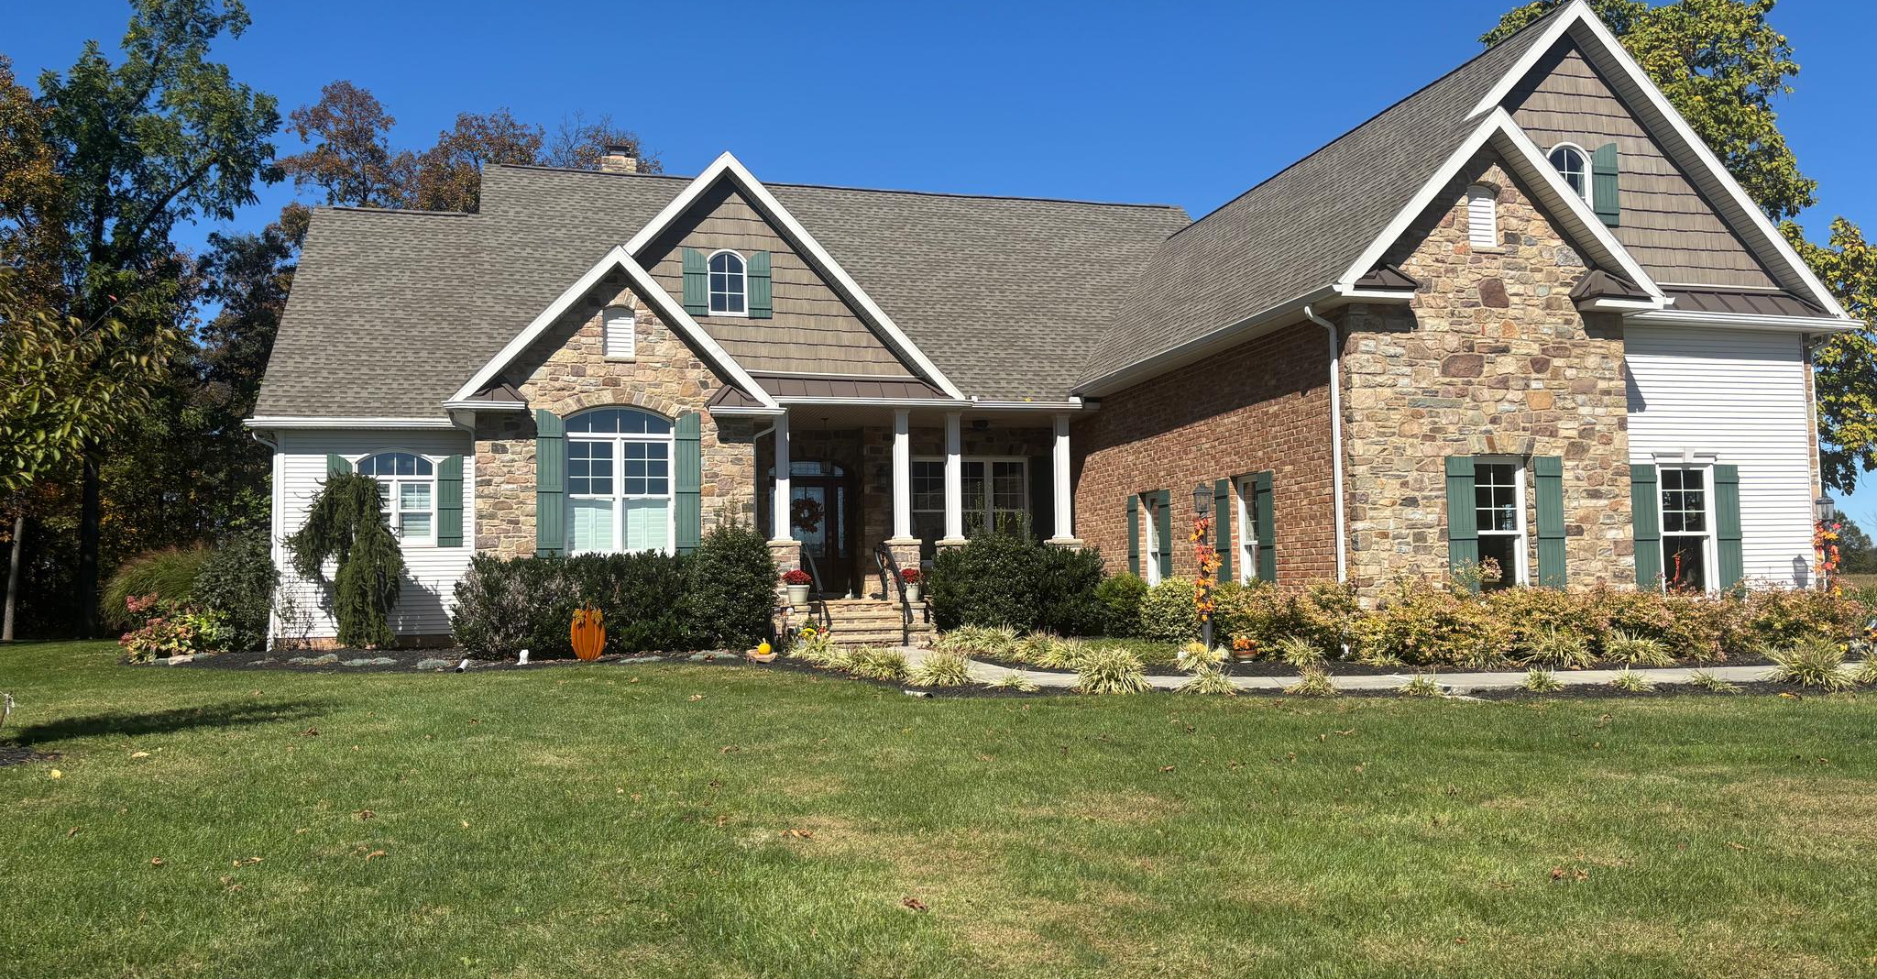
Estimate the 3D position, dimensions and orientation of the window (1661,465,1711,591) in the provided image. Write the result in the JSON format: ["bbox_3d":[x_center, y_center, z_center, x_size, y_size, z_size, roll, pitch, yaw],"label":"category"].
[{"bbox_3d":[9.381,0.567,17.608,0.770,1.730,0.120,0,-4,-15],"label":"window"}]

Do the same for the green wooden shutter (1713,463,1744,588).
[{"bbox_3d":[9.992,0.566,17.744,0.360,1.730,0.060,0,-4,-15],"label":"green wooden shutter"}]

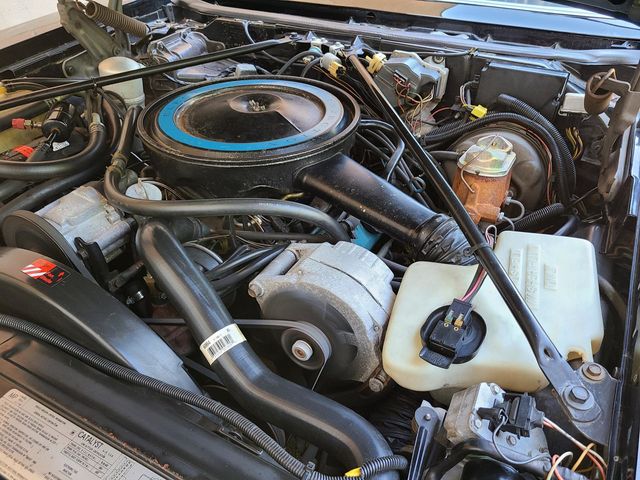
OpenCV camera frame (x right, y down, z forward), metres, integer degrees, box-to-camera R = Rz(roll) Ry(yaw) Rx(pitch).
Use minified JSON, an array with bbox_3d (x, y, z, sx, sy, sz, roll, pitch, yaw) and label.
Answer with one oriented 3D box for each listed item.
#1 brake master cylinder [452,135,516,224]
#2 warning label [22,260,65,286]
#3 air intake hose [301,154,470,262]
[{"bbox_3d":[0.293,-0.108,0.855,0.083,0.112,0.140,19,41,23],"label":"brake master cylinder"},{"bbox_3d":[-0.366,0.043,0.640,0.063,0.002,0.026,19,44,23],"label":"warning label"},{"bbox_3d":[0.106,-0.050,0.765,0.270,0.074,0.075,34,48,23],"label":"air intake hose"}]

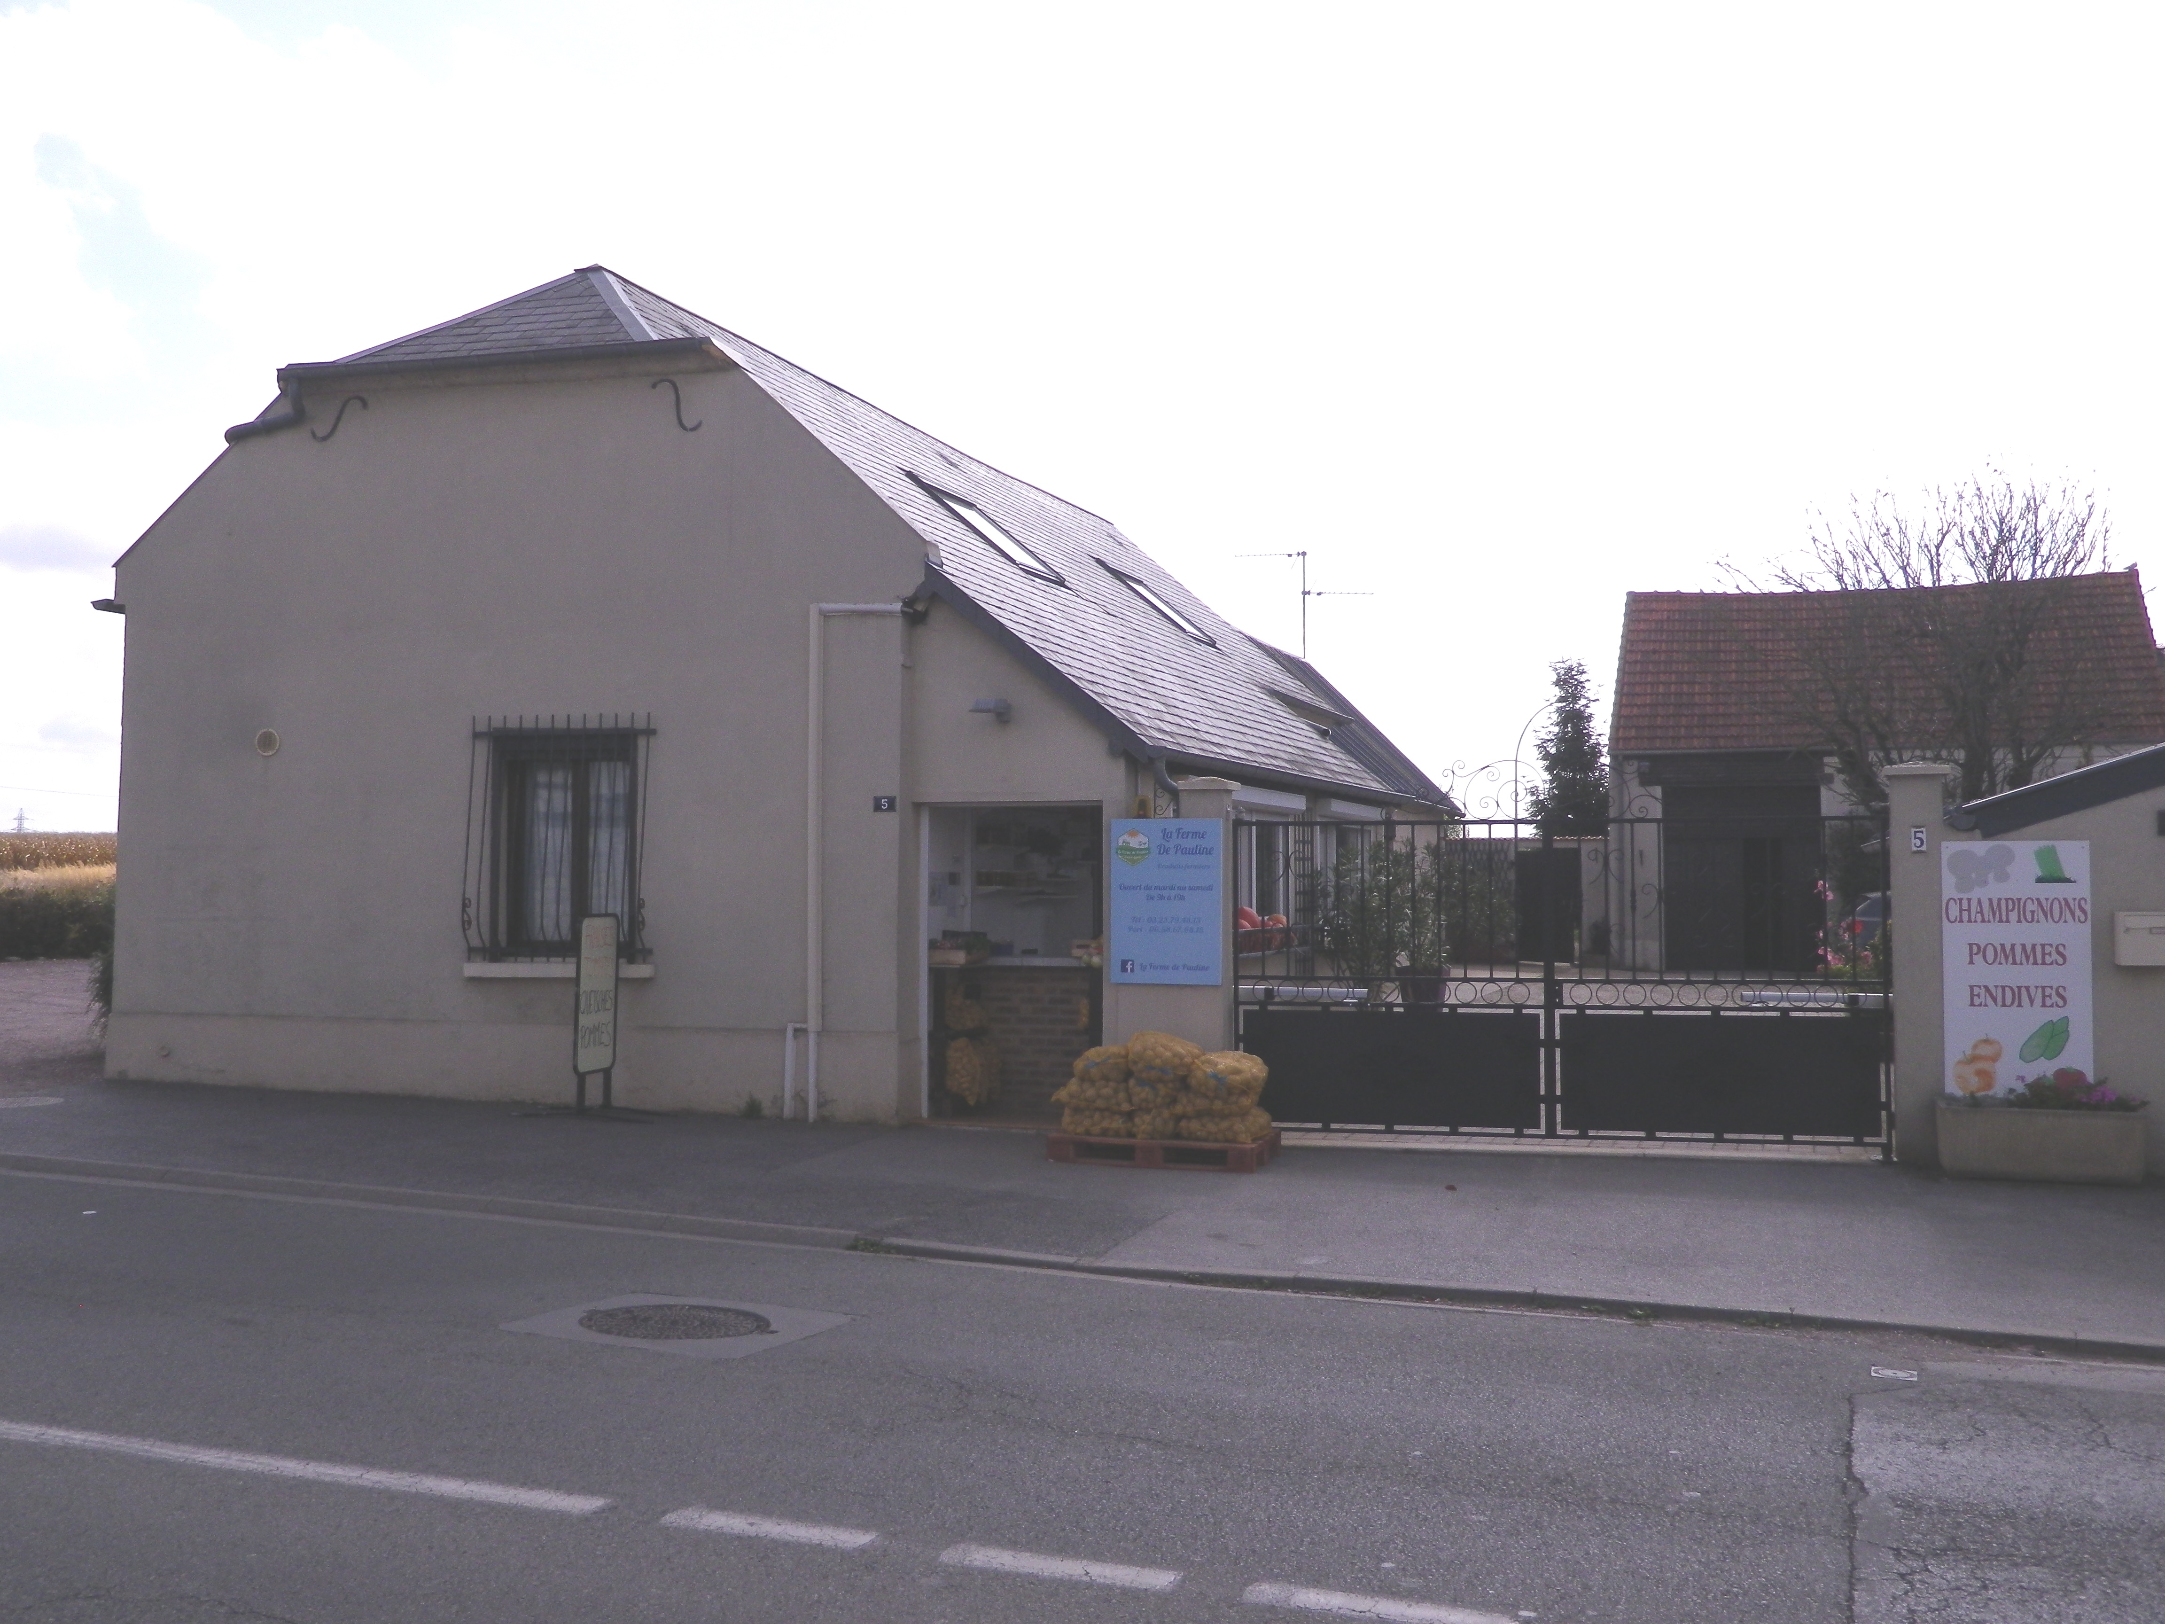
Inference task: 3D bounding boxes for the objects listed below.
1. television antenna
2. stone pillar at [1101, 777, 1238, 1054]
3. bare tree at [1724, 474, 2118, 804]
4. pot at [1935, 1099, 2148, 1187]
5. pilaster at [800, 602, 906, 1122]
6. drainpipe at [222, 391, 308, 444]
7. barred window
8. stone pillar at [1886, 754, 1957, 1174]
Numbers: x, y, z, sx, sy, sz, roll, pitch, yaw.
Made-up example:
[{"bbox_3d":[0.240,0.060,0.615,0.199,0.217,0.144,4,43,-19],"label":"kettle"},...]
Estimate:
[{"bbox_3d":[2.866,-2.702,26.800,1.720,1.420,0.500,-1,-2,16],"label":"television antenna"},{"bbox_3d":[0.540,0.915,12.911,0.800,2.250,0.380,-1,-2,16],"label":"stone pillar"},{"bbox_3d":[9.949,-0.853,24.500,4.100,5.900,4.000,-1,-2,16],"label":"bare tree"},{"bbox_3d":[5.234,1.799,11.254,1.000,0.400,0.400,-1,-2,16],"label":"pot"},{"bbox_3d":[-1.497,0.321,13.795,0.710,3.441,0.260,0,-3,13],"label":"pilaster"},{"bbox_3d":[-5.781,-2.786,14.590,0.570,0.340,0.220,-1,-2,16],"label":"drainpipe"},{"bbox_3d":[-3.527,0.177,13.905,1.300,1.620,0.270,-1,-2,16],"label":"barred window"},{"bbox_3d":[4.805,0.874,11.846,0.360,2.290,0.360,-1,-2,16],"label":"stone pillar"}]

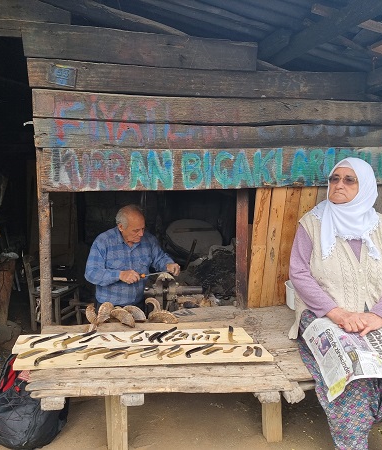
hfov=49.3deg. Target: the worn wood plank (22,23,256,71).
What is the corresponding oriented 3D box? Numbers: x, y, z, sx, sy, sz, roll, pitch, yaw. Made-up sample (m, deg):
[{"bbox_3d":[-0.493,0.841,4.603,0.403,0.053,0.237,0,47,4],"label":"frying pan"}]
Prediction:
[{"bbox_3d":[-0.221,-0.907,2.154,1.208,0.148,0.040,-3,10,-16],"label":"worn wood plank"}]

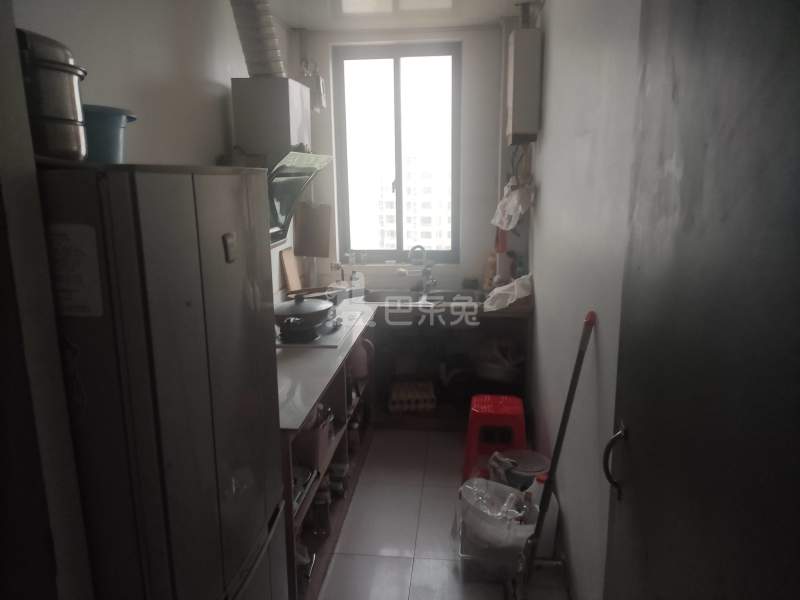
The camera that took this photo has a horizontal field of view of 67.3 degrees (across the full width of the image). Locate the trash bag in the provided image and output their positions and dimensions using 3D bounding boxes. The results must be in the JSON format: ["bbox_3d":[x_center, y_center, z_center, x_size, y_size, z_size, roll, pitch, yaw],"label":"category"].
[{"bbox_3d":[0.386,0.924,2.451,0.283,0.285,0.280,1,13,6],"label":"trash bag"}]

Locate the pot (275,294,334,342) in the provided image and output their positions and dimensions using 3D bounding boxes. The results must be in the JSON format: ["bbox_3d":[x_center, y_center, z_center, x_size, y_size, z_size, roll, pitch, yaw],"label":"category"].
[{"bbox_3d":[-0.477,0.063,2.955,0.320,0.190,0.320,1,13,6],"label":"pot"}]

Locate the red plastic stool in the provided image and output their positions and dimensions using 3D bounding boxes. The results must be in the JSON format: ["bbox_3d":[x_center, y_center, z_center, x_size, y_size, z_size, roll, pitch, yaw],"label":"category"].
[{"bbox_3d":[0.477,0.742,3.003,0.347,0.460,0.350,1,13,6],"label":"red plastic stool"}]

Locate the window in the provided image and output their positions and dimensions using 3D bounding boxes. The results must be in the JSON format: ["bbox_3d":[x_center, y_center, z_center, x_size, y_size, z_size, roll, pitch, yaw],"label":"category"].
[{"bbox_3d":[-0.012,-0.932,3.927,0.823,1.390,0.080,1,13,6],"label":"window"}]

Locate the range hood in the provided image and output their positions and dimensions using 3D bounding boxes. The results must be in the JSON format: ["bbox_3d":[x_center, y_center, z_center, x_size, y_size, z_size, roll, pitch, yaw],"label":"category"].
[{"bbox_3d":[-0.587,-0.496,3.059,0.345,0.470,0.820,1,13,6],"label":"range hood"}]

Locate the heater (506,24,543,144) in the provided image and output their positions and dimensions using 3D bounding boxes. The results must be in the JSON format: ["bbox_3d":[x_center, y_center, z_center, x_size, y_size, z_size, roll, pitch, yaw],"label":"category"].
[{"bbox_3d":[0.726,-1.221,3.526,0.155,0.600,0.350,1,13,6],"label":"heater"}]

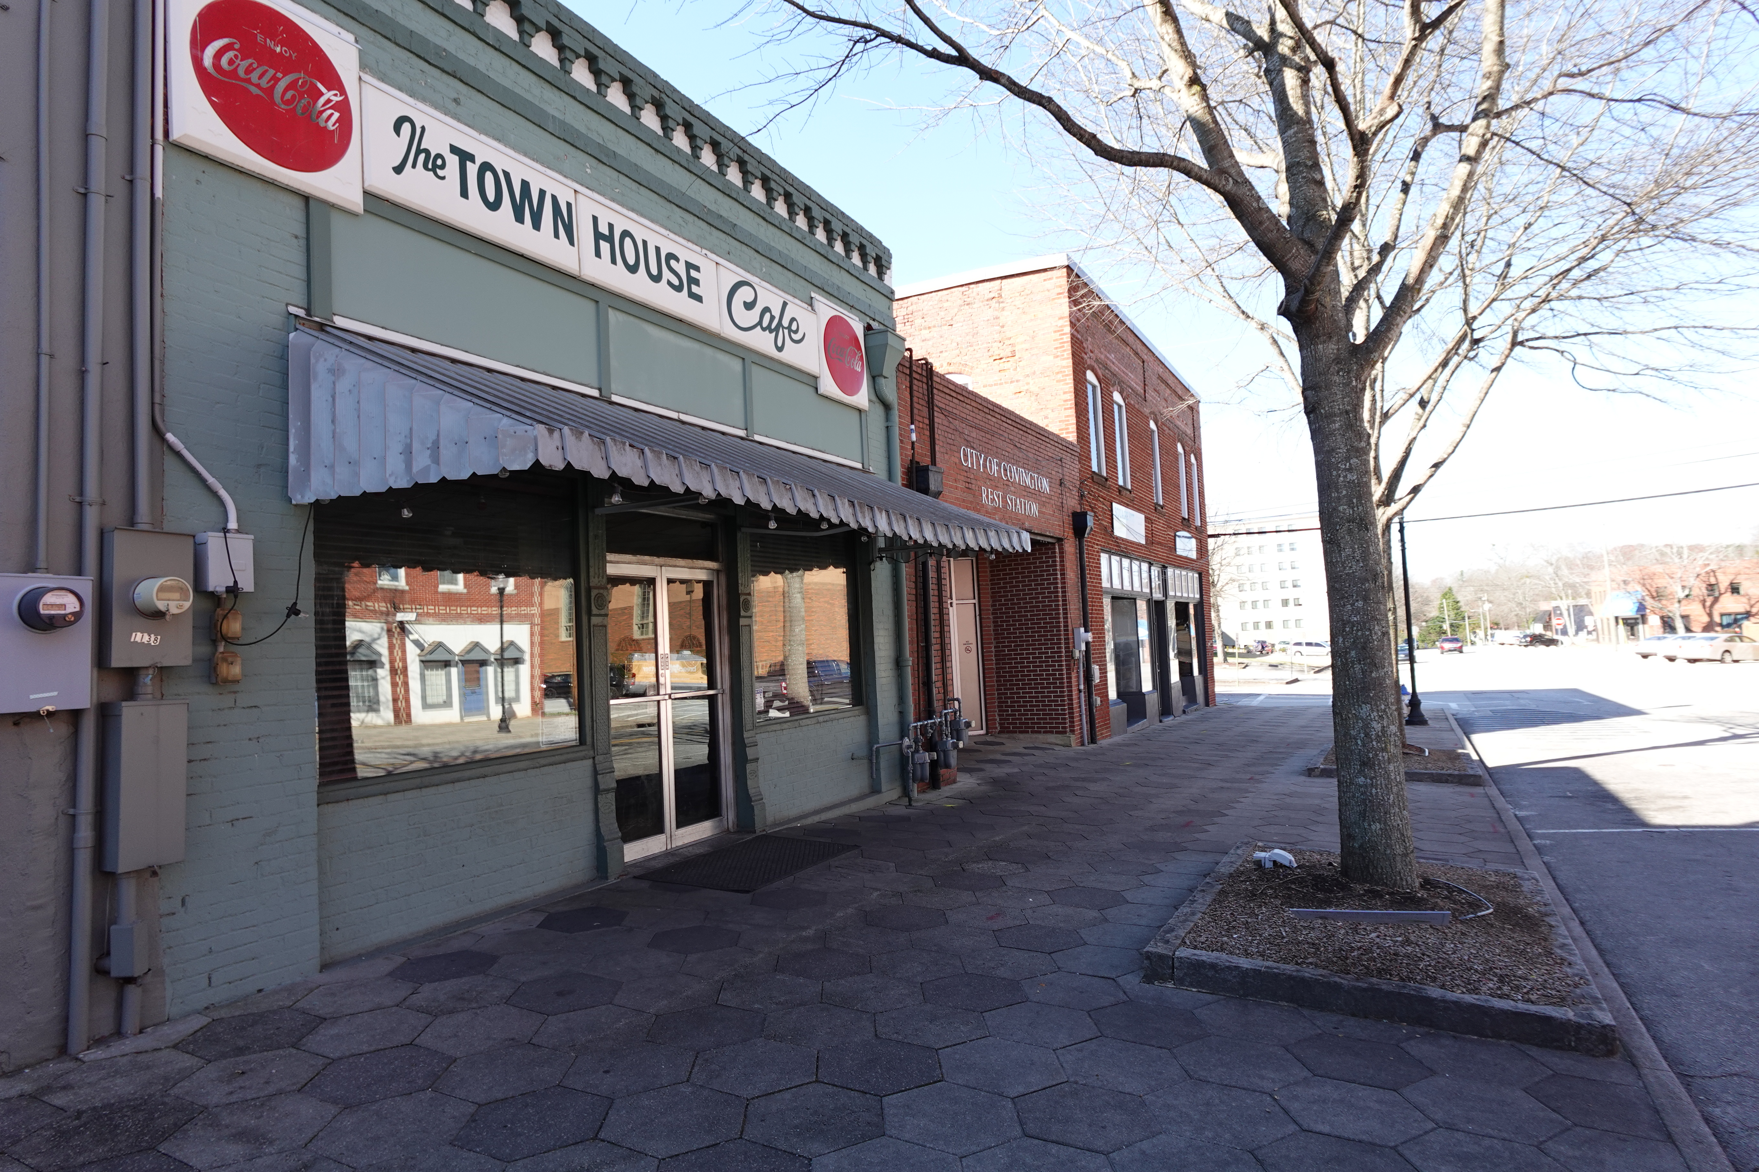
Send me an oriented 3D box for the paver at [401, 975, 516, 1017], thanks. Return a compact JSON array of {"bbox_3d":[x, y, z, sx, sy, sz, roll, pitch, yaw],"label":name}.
[{"bbox_3d":[-1.894,1.872,4.415,0.455,0.060,0.525,0,-4,-2],"label":"paver"}]

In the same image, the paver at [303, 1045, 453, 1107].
[{"bbox_3d":[-1.839,1.829,3.603,0.457,0.060,0.520,0,-3,-2],"label":"paver"}]

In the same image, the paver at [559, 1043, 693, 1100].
[{"bbox_3d":[-0.923,1.825,3.637,0.455,0.055,0.525,0,-3,-2],"label":"paver"}]

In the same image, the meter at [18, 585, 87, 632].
[{"bbox_3d":[-2.957,0.082,3.497,0.150,0.165,0.165,-5,-4,27],"label":"meter"}]

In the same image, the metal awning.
[{"bbox_3d":[-0.698,-0.809,6.963,1.600,0.950,6.050,-5,-4,27],"label":"metal awning"}]

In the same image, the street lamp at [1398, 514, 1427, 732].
[{"bbox_3d":[10.894,0.535,20.140,0.480,4.600,0.480,-5,-4,28],"label":"street lamp"}]

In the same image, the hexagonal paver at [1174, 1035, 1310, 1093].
[{"bbox_3d":[1.373,1.842,3.723,0.455,0.060,0.525,0,-4,-2],"label":"hexagonal paver"}]

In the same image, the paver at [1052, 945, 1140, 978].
[{"bbox_3d":[1.098,1.906,4.881,0.457,0.060,0.520,0,-3,-2],"label":"paver"}]

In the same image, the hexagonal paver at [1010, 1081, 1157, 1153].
[{"bbox_3d":[0.688,1.812,3.296,0.455,0.060,0.525,0,-4,-2],"label":"hexagonal paver"}]

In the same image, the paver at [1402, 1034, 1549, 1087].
[{"bbox_3d":[2.293,1.849,3.774,0.455,0.060,0.525,0,-4,-2],"label":"paver"}]

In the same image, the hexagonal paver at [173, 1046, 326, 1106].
[{"bbox_3d":[-2.303,1.818,3.586,0.455,0.060,0.525,0,-4,-2],"label":"hexagonal paver"}]

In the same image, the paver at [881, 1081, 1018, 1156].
[{"bbox_3d":[0.233,1.809,3.281,0.455,0.060,0.525,0,-4,-2],"label":"paver"}]

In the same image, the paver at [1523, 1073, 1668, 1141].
[{"bbox_3d":[2.487,1.836,3.418,0.400,0.060,0.459,-1,-3,28],"label":"paver"}]

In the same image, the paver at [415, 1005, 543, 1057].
[{"bbox_3d":[-1.628,1.850,4.004,0.457,0.060,0.520,0,-3,-2],"label":"paver"}]

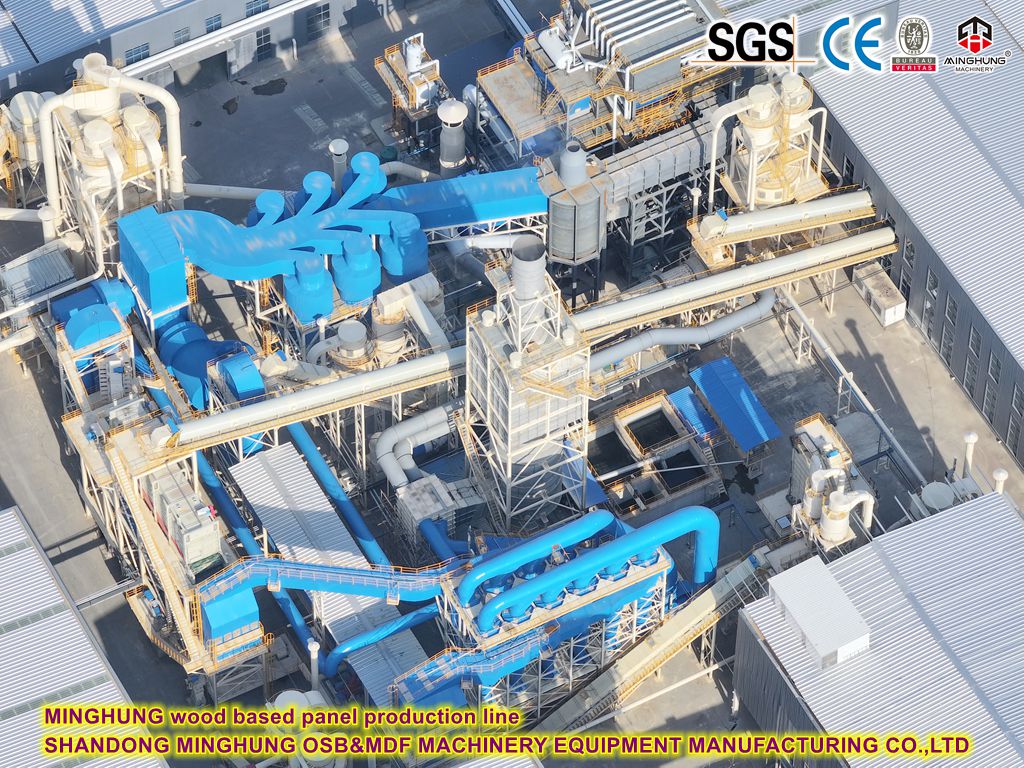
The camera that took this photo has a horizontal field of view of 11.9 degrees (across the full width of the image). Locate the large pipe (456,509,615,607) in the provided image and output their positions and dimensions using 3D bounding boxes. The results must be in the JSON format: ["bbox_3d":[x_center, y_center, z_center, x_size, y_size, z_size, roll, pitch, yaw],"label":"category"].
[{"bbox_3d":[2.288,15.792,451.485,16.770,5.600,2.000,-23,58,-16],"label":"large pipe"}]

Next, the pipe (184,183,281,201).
[{"bbox_3d":[-28.126,-19.457,501.279,11.102,1.130,1.130,4,54,3],"label":"pipe"}]

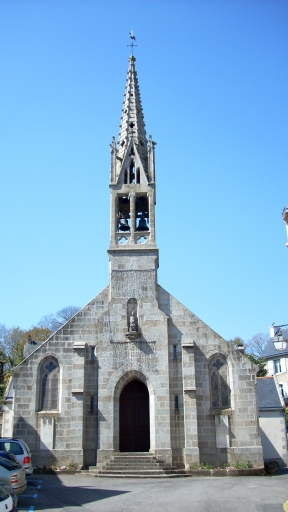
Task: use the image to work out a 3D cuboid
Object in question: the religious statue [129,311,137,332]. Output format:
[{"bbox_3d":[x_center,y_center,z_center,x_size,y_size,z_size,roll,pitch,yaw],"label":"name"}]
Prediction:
[{"bbox_3d":[-0.571,3.306,27.549,0.430,1.080,0.360,-1,-17,0],"label":"religious statue"}]

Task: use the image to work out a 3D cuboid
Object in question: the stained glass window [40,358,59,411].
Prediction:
[{"bbox_3d":[-4.886,6.621,28.226,1.020,2.650,0.200,-1,-17,0],"label":"stained glass window"}]

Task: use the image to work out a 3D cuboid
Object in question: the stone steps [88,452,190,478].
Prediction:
[{"bbox_3d":[-0.212,9.435,24.720,4.600,0.920,2.600,-1,-17,0],"label":"stone steps"}]

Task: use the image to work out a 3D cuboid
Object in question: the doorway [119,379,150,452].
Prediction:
[{"bbox_3d":[-0.446,7.788,26.797,1.527,3.455,0.150,-1,-17,0],"label":"doorway"}]

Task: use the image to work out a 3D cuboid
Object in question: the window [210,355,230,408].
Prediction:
[{"bbox_3d":[3.928,6.540,28.204,1.050,2.600,0.200,-1,-17,0],"label":"window"}]

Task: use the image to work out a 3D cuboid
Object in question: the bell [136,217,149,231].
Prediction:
[{"bbox_3d":[-0.064,-1.754,30.358,0.680,0.700,0.680,-1,-17,0],"label":"bell"}]

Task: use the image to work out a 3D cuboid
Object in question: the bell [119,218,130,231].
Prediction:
[{"bbox_3d":[-1.045,-1.721,30.353,0.640,0.660,0.640,-1,-17,0],"label":"bell"}]

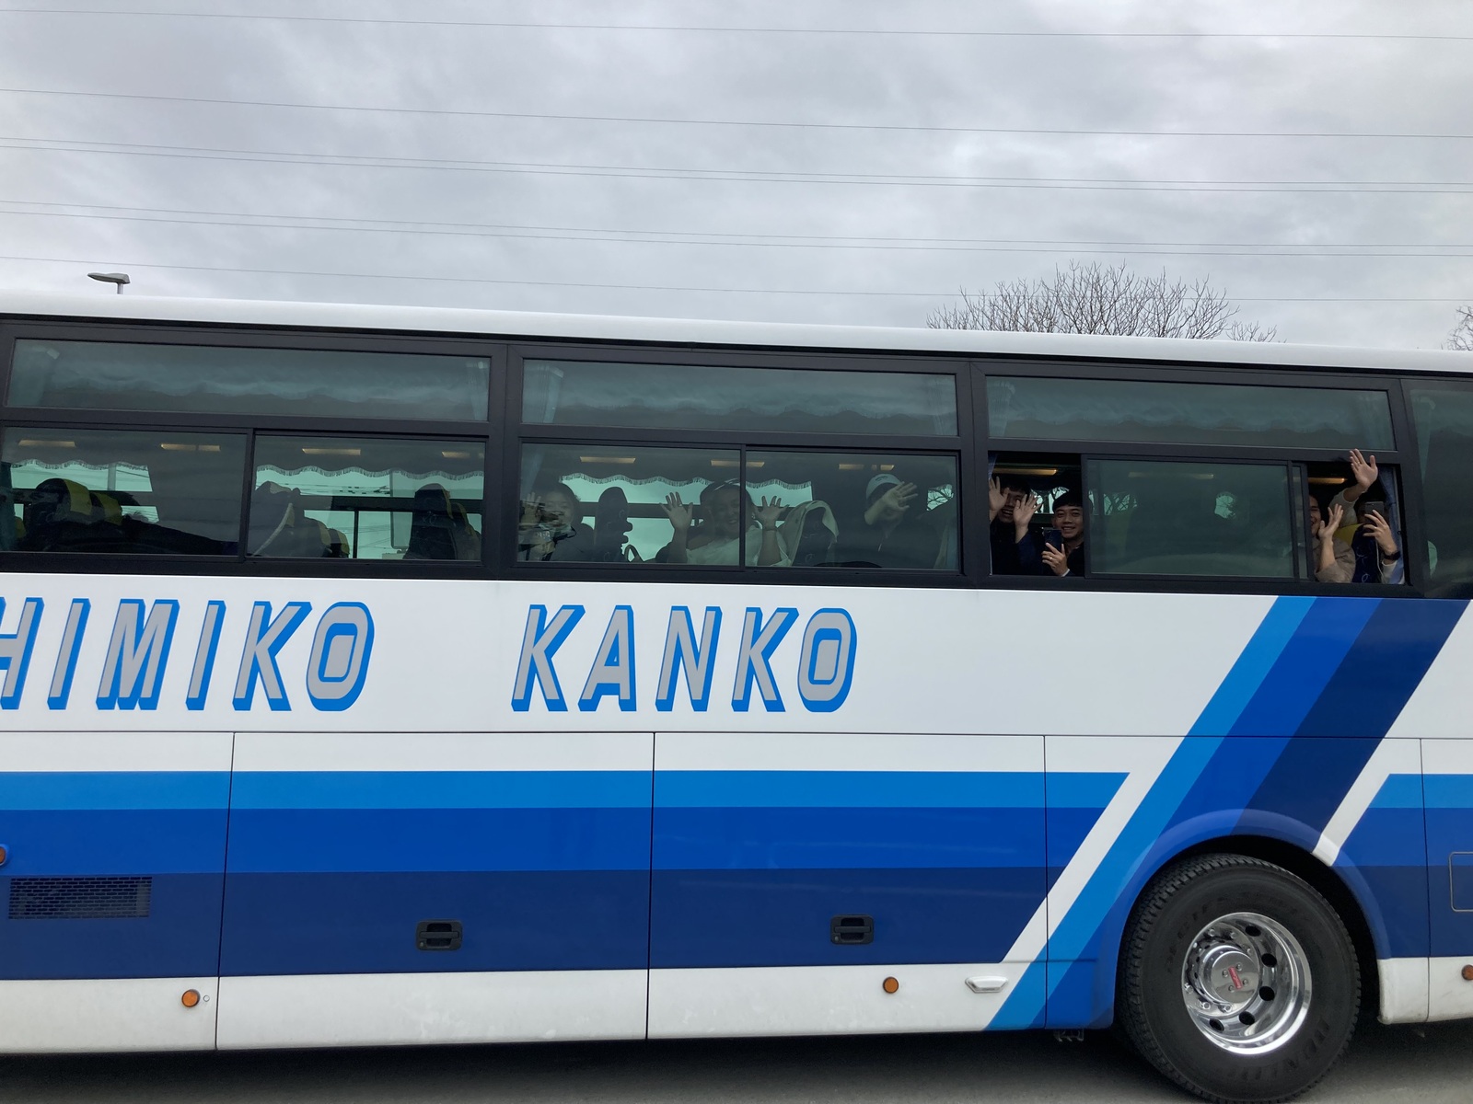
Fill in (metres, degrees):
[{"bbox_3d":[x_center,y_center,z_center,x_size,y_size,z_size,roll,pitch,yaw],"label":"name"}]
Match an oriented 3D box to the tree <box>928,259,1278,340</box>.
[{"bbox_3d":[4.489,-0.052,14.452,5.600,7.206,5.600,-1,-8,17],"label":"tree"}]

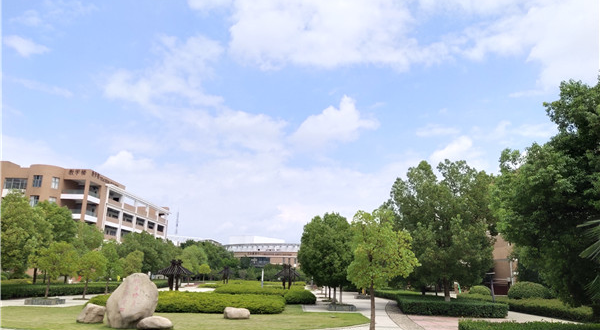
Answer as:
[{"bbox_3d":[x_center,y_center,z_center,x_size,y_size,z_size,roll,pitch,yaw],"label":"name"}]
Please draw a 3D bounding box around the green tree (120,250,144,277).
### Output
[{"bbox_3d":[-16.486,10.432,42.645,2.356,3.955,2.356,1,-15,0],"label":"green tree"}]

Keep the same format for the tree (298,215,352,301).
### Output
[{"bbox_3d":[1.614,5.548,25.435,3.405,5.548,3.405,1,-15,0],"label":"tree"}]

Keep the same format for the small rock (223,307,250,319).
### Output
[{"bbox_3d":[-2.605,6.125,18.026,1.080,0.470,0.720,1,-15,0],"label":"small rock"}]

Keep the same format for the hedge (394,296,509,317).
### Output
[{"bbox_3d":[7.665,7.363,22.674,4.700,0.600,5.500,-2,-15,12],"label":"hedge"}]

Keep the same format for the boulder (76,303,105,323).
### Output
[{"bbox_3d":[-6.615,4.683,13.684,0.804,0.619,0.750,8,-16,-23],"label":"boulder"}]

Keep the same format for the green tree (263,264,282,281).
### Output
[{"bbox_3d":[-5.533,22.217,87.182,4.021,4.283,4.021,1,-15,0],"label":"green tree"}]

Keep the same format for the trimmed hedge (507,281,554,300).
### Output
[{"bbox_3d":[13.838,7.784,25.960,2.352,1.673,2.352,-6,-16,27],"label":"trimmed hedge"}]

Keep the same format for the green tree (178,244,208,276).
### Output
[{"bbox_3d":[-19.197,17.685,77.940,5.253,6.664,5.253,5,-15,-13],"label":"green tree"}]

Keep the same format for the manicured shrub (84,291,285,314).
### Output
[{"bbox_3d":[-6.231,7.149,22.690,10.900,0.680,5.600,1,-15,0],"label":"manicured shrub"}]

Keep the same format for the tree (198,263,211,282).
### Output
[{"bbox_3d":[-18.683,21.520,85.211,2.356,3.995,2.356,1,-15,0],"label":"tree"}]

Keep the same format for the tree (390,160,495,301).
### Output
[{"bbox_3d":[8.013,3.869,24.366,5.858,8.563,5.858,1,-15,0],"label":"tree"}]

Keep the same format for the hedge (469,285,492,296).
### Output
[{"bbox_3d":[14.812,10.646,35.557,1.974,1.463,1.974,1,-15,0],"label":"hedge"}]

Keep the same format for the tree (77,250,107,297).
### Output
[{"bbox_3d":[-12.495,6.610,26.089,1.529,2.864,1.529,8,-16,-24],"label":"tree"}]

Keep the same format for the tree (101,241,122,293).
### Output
[{"bbox_3d":[-15.750,8.516,35.915,2.066,4.285,2.066,1,-15,0],"label":"tree"}]

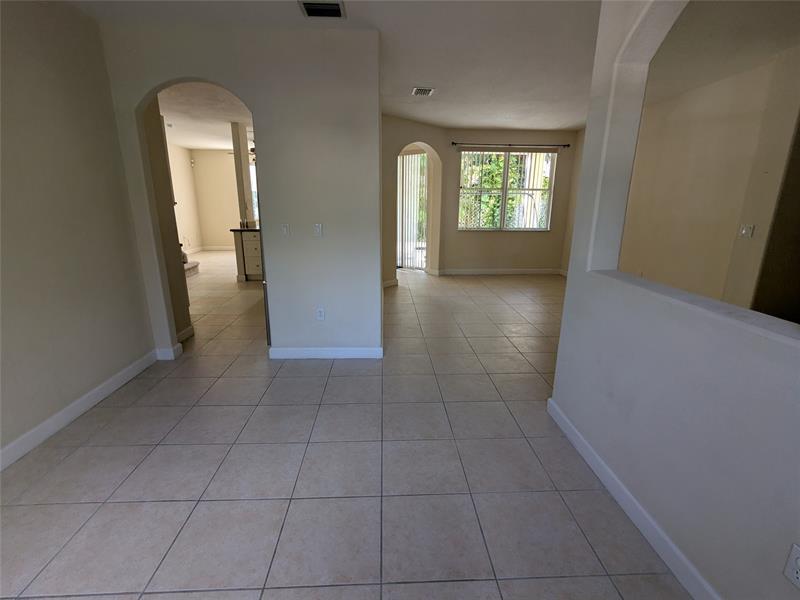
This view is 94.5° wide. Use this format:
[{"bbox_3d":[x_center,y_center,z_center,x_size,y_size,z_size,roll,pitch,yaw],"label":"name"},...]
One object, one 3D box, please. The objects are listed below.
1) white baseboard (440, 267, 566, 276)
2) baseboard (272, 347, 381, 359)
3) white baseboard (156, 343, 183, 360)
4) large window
[{"bbox_3d":[2.111,-0.567,7.600,2.571,0.125,0.020,0,15,-2],"label":"white baseboard"},{"bbox_3d":[-0.705,0.506,3.549,1.091,0.120,0.020,0,15,-2],"label":"baseboard"},{"bbox_3d":[-2.224,0.489,3.592,0.175,0.120,0.199,0,15,-2],"label":"white baseboard"},{"bbox_3d":[2.094,-2.135,7.243,1.889,1.538,0.100,0,15,-2],"label":"large window"}]

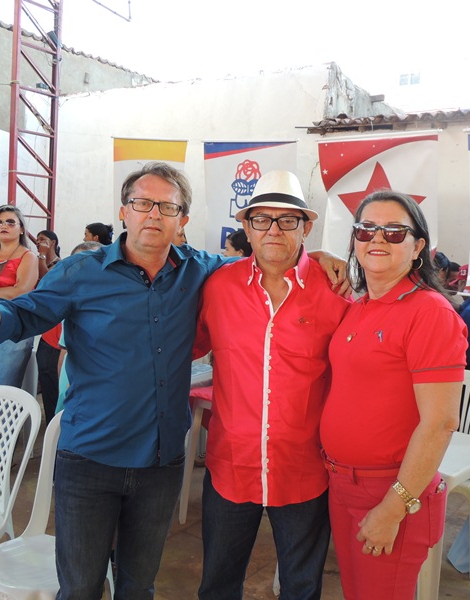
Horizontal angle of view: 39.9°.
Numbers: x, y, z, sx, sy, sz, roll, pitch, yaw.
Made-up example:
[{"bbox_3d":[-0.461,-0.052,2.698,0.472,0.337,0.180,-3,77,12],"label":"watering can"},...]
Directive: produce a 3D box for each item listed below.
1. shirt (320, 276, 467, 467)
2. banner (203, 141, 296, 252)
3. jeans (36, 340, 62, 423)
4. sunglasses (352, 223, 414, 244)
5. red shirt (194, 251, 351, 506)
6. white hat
[{"bbox_3d":[0.399,0.185,1.750,0.450,0.510,0.290,6,4,35],"label":"shirt"},{"bbox_3d":[0.083,-0.769,5.431,0.900,1.120,0.040,6,4,34],"label":"banner"},{"bbox_3d":[-1.358,0.664,4.750,0.240,0.850,0.310,1,4,-37],"label":"jeans"},{"bbox_3d":[0.414,-0.182,1.770,0.147,0.054,0.150,4,7,28],"label":"sunglasses"},{"bbox_3d":[0.108,0.227,1.870,0.500,0.730,0.300,1,6,3],"label":"red shirt"},{"bbox_3d":[0.120,-0.296,1.870,0.250,0.135,0.285,1,6,1],"label":"white hat"}]

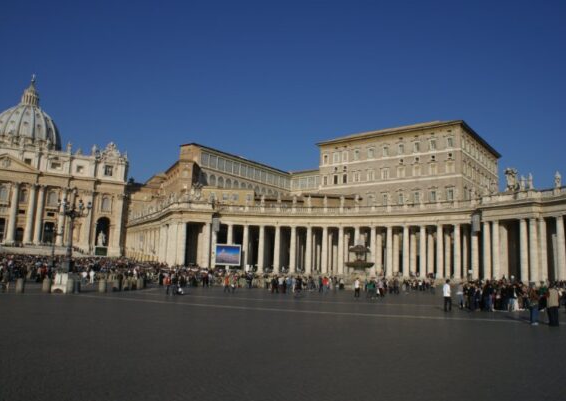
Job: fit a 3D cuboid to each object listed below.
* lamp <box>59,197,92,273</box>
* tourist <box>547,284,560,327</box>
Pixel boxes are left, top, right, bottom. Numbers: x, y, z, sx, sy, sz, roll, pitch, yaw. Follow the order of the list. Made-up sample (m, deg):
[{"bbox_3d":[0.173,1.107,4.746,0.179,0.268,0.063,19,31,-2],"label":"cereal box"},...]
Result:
[{"bbox_3d":[-15.573,2.239,33.267,2.500,6.400,2.500,6,-10,-25],"label":"lamp"},{"bbox_3d":[11.261,4.363,18.747,0.500,1.700,0.360,-1,-10,16],"label":"tourist"}]

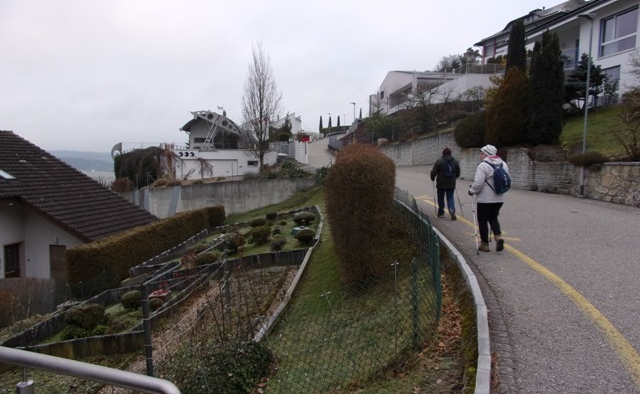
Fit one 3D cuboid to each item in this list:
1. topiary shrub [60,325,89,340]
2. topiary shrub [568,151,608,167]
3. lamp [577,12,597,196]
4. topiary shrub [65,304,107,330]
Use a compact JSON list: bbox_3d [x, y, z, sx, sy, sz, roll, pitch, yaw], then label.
[{"bbox_3d":[-4.355,2.413,8.200,0.500,0.280,0.460,0,5,0],"label":"topiary shrub"},{"bbox_3d":[8.830,-1.233,15.200,1.300,0.525,0.900,1,4,0],"label":"topiary shrub"},{"bbox_3d":[8.713,-3.057,15.400,0.550,6.050,0.200,1,4,-5],"label":"lamp"},{"bbox_3d":[-4.465,2.275,8.800,0.800,0.500,0.750,0,5,0],"label":"topiary shrub"}]

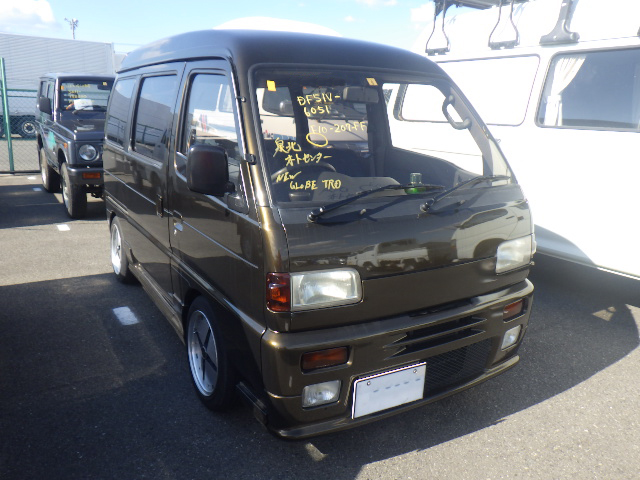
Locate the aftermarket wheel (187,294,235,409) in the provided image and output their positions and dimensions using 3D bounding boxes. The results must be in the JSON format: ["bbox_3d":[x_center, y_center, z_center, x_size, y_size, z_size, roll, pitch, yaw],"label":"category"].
[{"bbox_3d":[-0.465,0.502,2.379,0.165,0.520,0.520,-6,17,-32],"label":"aftermarket wheel"}]

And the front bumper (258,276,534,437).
[{"bbox_3d":[0.387,0.402,2.082,1.385,0.390,0.280,-6,17,-32],"label":"front bumper"}]

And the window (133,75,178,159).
[{"bbox_3d":[-0.867,-0.619,2.683,0.050,0.410,0.600,2,13,-33],"label":"window"}]

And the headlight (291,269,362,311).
[{"bbox_3d":[0.015,0.153,1.725,0.265,0.135,0.095,-6,17,-32],"label":"headlight"}]

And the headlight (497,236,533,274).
[{"bbox_3d":[0.826,0.062,2.227,0.265,0.135,0.095,-6,17,-32],"label":"headlight"}]

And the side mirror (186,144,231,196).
[{"bbox_3d":[-0.374,-0.224,1.701,0.140,0.155,0.085,-6,17,-32],"label":"side mirror"}]

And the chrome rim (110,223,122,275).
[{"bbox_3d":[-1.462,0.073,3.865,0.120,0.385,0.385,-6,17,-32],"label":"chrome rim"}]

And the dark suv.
[{"bbox_3d":[-2.867,-1.383,6.961,1.420,1.660,3.300,-7,17,-34],"label":"dark suv"}]

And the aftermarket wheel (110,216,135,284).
[{"bbox_3d":[-1.440,0.069,3.878,0.165,0.520,0.520,-6,17,-32],"label":"aftermarket wheel"}]

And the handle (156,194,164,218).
[{"bbox_3d":[-0.782,-0.161,2.534,0.040,0.110,0.065,-6,17,-32],"label":"handle"}]

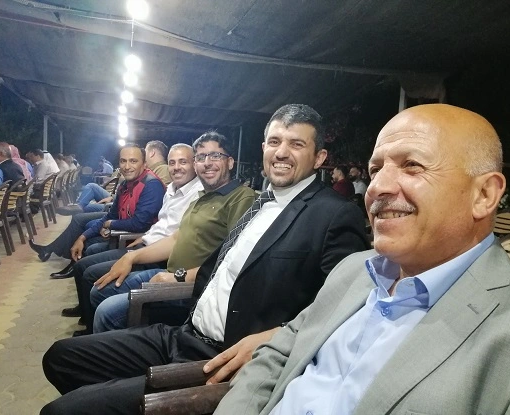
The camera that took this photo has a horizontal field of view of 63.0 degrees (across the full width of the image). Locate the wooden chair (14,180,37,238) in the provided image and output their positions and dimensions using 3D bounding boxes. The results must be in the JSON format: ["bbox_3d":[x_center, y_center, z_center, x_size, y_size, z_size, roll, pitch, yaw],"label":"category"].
[{"bbox_3d":[-3.348,-0.016,5.792,0.560,0.860,0.560,2,5,-20],"label":"wooden chair"}]

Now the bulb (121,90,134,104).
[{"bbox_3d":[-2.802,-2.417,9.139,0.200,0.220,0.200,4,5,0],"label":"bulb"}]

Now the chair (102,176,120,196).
[{"bbox_3d":[-2.999,-0.127,8.036,0.560,0.860,0.560,4,5,0],"label":"chair"}]

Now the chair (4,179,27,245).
[{"bbox_3d":[-3.135,0.060,5.059,0.560,0.860,0.560,2,5,-16],"label":"chair"}]

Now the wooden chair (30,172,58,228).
[{"bbox_3d":[-3.659,-0.134,6.946,0.560,0.860,0.560,3,5,-10],"label":"wooden chair"}]

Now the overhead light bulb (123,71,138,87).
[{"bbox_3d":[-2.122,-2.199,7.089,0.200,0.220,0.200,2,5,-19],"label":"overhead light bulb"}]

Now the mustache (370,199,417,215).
[{"bbox_3d":[0.197,-0.002,0.605,0.032,0.025,0.082,4,-9,-35],"label":"mustache"}]

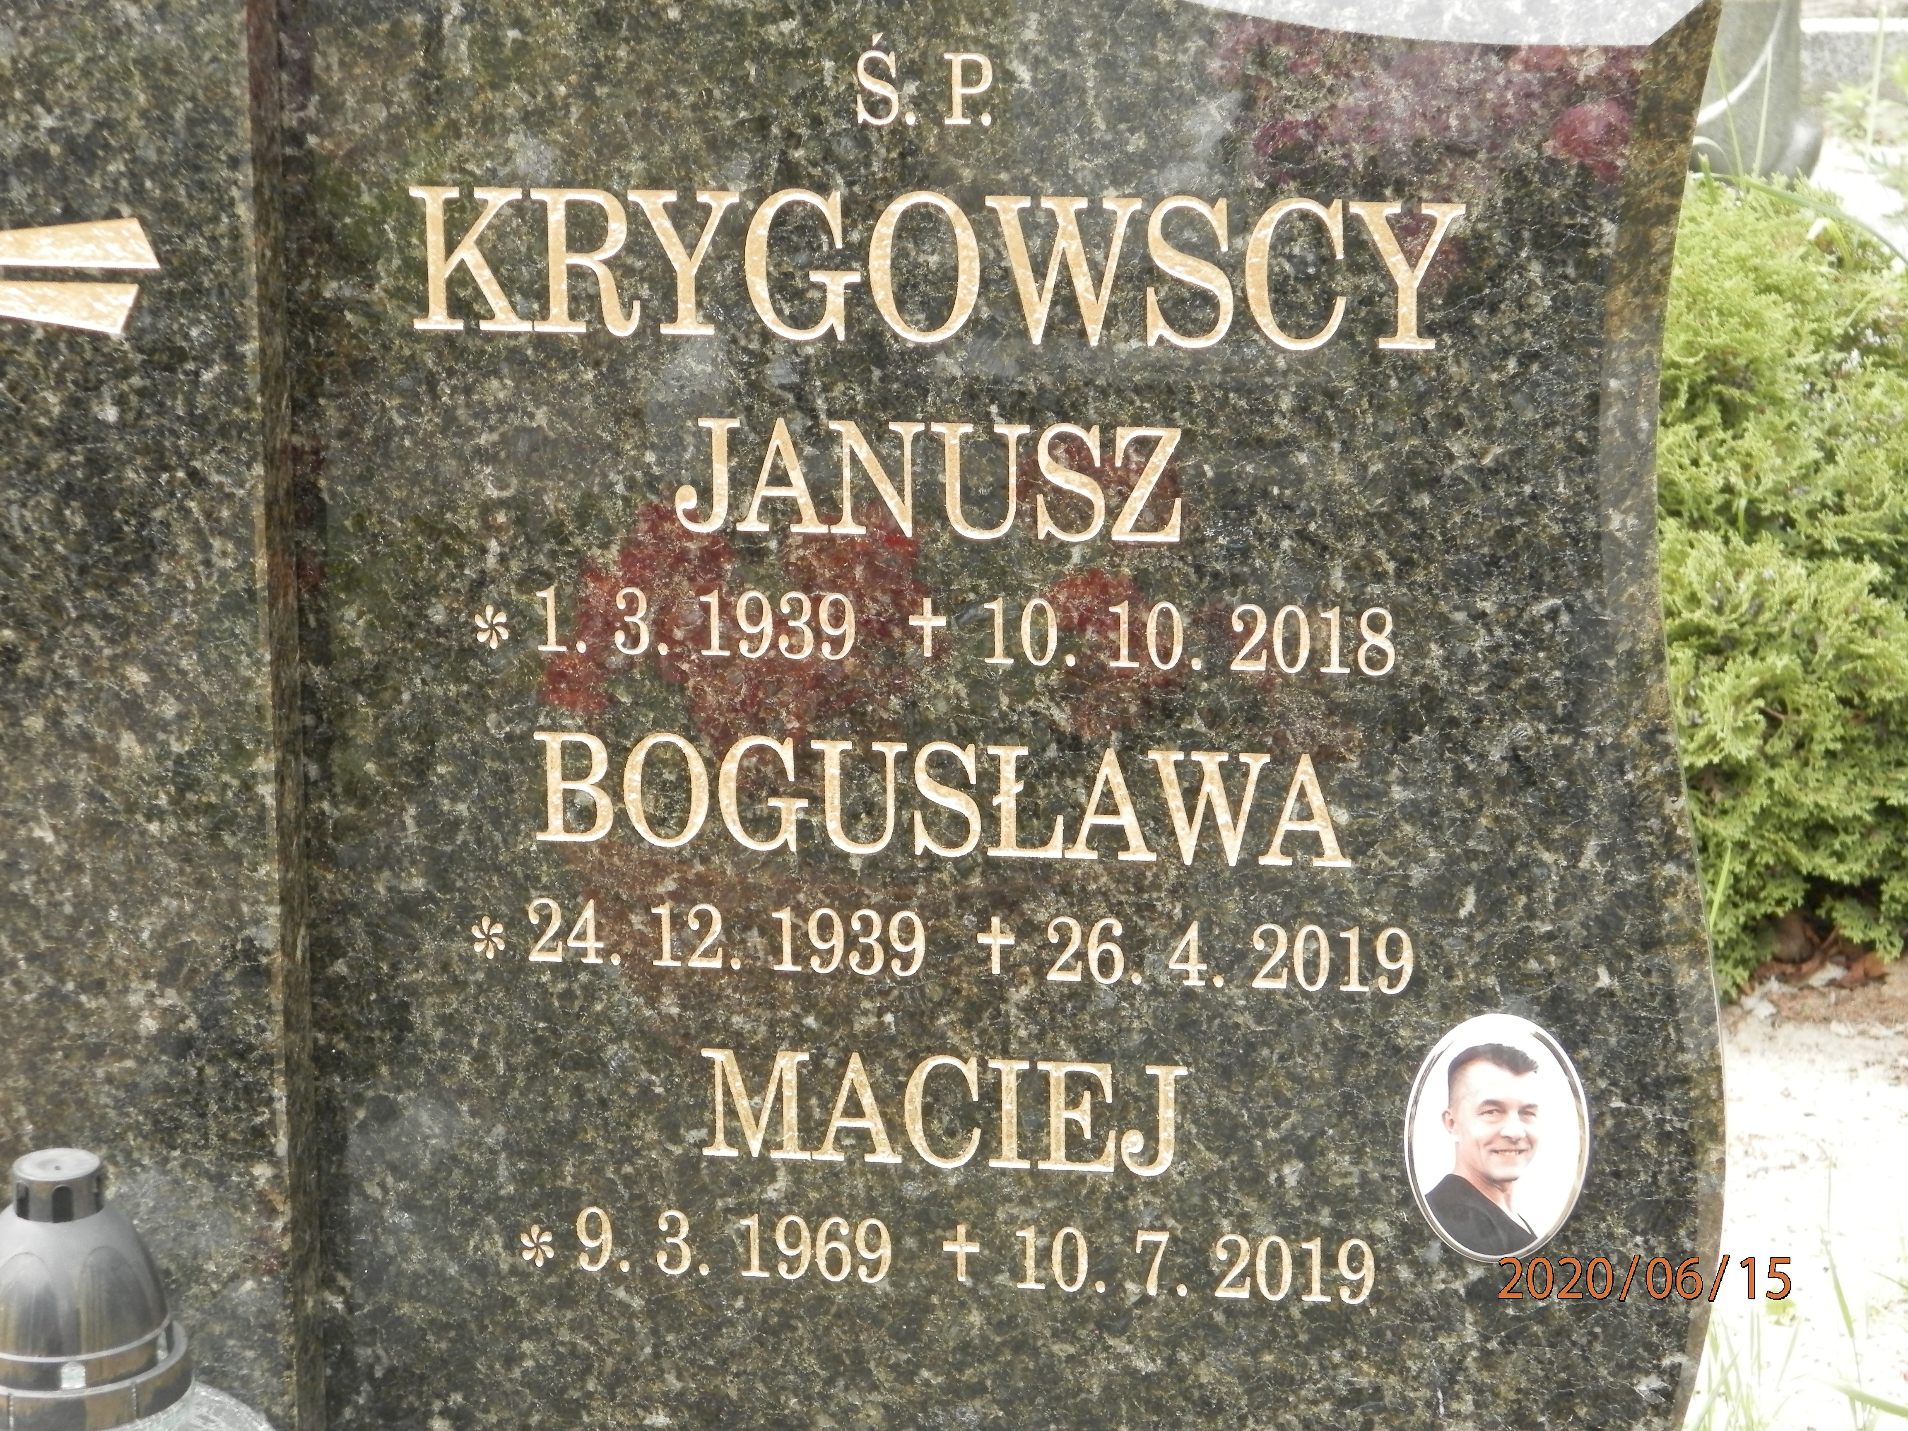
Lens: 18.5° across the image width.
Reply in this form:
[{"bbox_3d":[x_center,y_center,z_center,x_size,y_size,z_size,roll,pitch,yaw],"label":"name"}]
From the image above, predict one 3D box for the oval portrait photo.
[{"bbox_3d":[0.206,0.161,2.220,0.069,0.098,0.010,2,14,9],"label":"oval portrait photo"}]

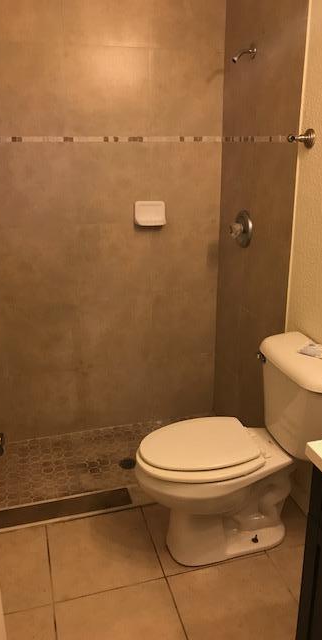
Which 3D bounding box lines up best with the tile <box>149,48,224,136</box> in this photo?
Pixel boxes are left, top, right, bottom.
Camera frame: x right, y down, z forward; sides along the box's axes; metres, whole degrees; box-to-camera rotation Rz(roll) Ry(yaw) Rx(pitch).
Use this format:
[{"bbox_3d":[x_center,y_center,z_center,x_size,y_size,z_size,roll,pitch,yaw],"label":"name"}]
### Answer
[{"bbox_3d":[0.119,-1.046,2.394,0.353,0.369,0.012,-6,20,-14],"label":"tile"}]

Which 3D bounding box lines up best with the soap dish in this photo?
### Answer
[{"bbox_3d":[-0.046,-0.510,2.479,0.150,0.110,0.080,-6,20,-14],"label":"soap dish"}]

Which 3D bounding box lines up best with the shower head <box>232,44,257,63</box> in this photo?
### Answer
[{"bbox_3d":[0.339,-1.075,2.098,0.100,0.075,0.060,-6,20,-14],"label":"shower head"}]

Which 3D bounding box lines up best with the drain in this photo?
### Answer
[{"bbox_3d":[-0.151,0.701,2.529,0.105,0.015,0.105,0,19,0],"label":"drain"}]

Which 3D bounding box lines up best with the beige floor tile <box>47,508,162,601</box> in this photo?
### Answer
[{"bbox_3d":[-0.220,0.859,1.929,0.383,0.012,0.380,-6,20,-14],"label":"beige floor tile"}]

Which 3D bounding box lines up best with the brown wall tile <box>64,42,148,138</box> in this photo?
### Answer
[{"bbox_3d":[-0.237,-1.013,2.303,0.385,0.366,0.012,-6,20,-14],"label":"brown wall tile"}]

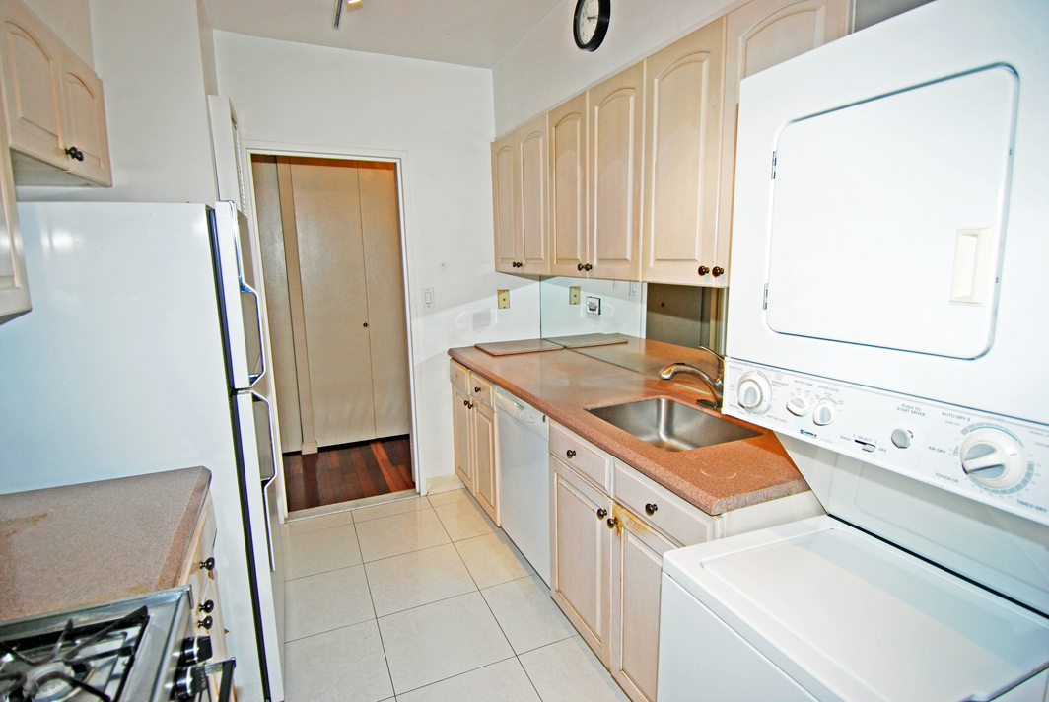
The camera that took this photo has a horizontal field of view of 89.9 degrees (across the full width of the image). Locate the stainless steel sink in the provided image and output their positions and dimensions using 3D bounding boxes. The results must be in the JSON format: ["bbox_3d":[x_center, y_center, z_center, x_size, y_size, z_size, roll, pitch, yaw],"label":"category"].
[{"bbox_3d":[0.500,0.330,1.849,0.392,0.178,0.513,-5,11,-23],"label":"stainless steel sink"}]

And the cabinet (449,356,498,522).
[{"bbox_3d":[-0.001,0.478,3.110,0.645,0.812,0.759,-5,11,-23],"label":"cabinet"}]

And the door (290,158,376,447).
[{"bbox_3d":[-1.446,-0.351,4.023,0.463,2.219,0.040,-5,11,-23],"label":"door"}]

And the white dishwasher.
[{"bbox_3d":[0.278,0.587,2.492,0.608,0.817,0.615,-5,11,-23],"label":"white dishwasher"}]

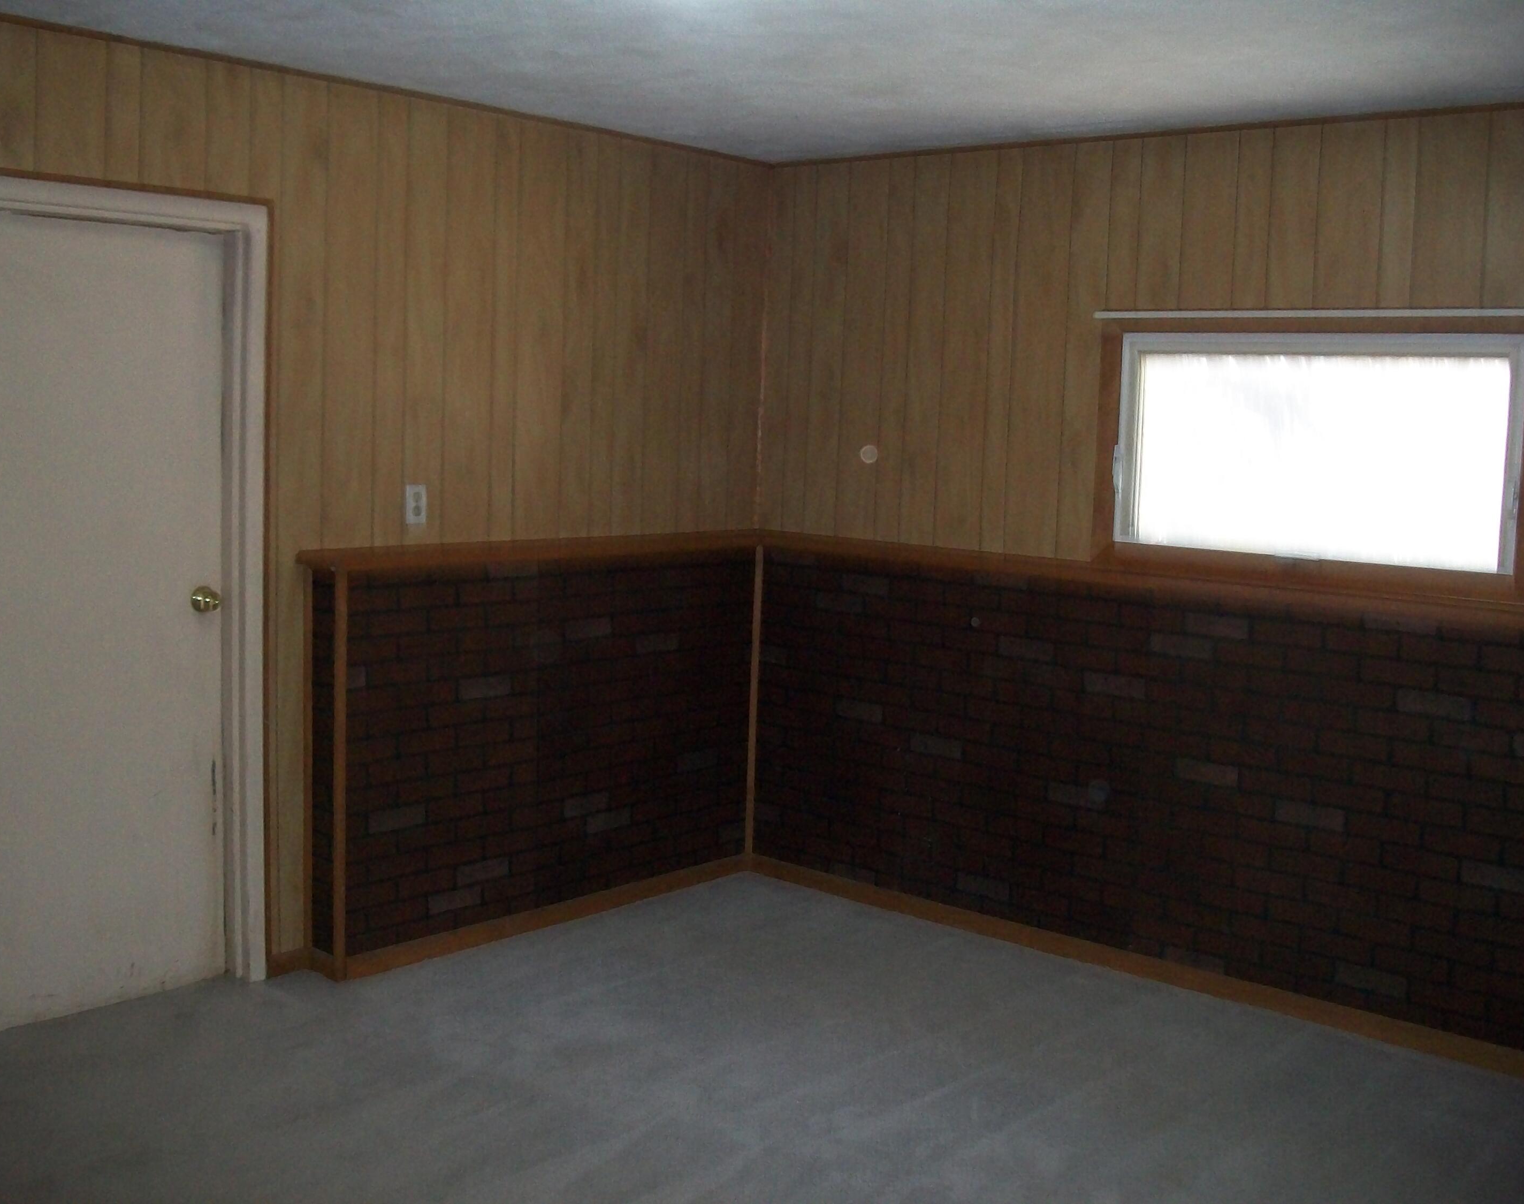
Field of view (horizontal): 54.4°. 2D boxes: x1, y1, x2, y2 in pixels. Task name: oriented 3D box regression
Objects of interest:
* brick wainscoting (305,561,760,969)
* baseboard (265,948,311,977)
[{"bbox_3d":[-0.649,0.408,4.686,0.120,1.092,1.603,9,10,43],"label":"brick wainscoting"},{"bbox_3d":[-1.348,1.021,4.205,0.020,0.075,0.135,9,10,43],"label":"baseboard"}]

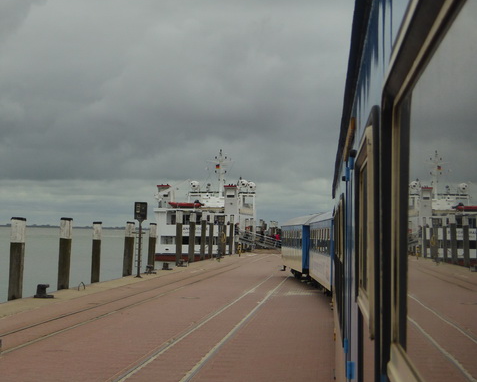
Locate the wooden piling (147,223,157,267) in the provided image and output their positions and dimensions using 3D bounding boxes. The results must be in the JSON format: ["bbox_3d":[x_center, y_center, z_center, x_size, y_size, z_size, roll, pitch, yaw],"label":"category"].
[{"bbox_3d":[-4.514,2.958,55.030,0.319,2.491,0.319,1,-2,5],"label":"wooden piling"}]

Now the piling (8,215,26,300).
[{"bbox_3d":[-6.677,2.064,31.608,0.386,2.481,0.386,1,-2,5],"label":"piling"}]

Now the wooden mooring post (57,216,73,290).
[{"bbox_3d":[-6.158,2.244,37.280,0.372,2.559,0.372,1,-2,5],"label":"wooden mooring post"}]

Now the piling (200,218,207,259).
[{"bbox_3d":[-2.579,3.429,77.826,0.330,3.441,0.330,1,-2,5],"label":"piling"}]

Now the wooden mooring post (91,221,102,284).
[{"bbox_3d":[-5.739,2.500,42.431,0.297,2.480,0.297,1,-2,5],"label":"wooden mooring post"}]

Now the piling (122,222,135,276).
[{"bbox_3d":[-5.092,2.732,48.946,0.392,2.547,0.392,1,-2,5],"label":"piling"}]

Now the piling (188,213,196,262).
[{"bbox_3d":[-3.126,3.225,71.403,0.370,3.409,0.370,1,-2,5],"label":"piling"}]

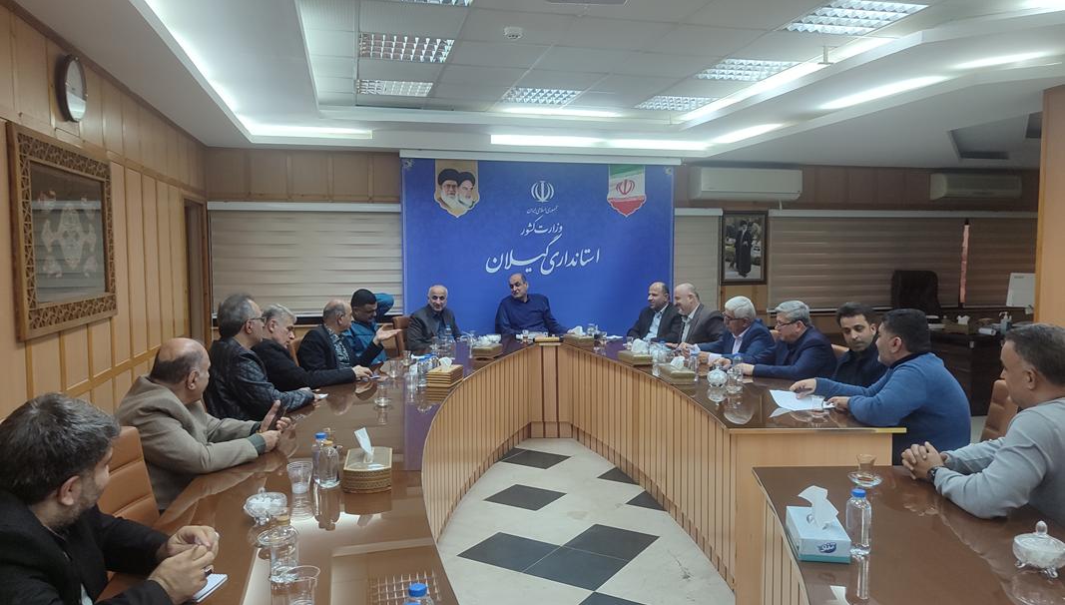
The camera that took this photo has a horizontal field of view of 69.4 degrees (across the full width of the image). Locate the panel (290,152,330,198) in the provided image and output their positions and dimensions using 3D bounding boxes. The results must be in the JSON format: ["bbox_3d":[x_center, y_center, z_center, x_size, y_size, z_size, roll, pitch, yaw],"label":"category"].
[{"bbox_3d":[-2.227,-1.283,7.695,0.384,0.446,0.025,-1,3,-13],"label":"panel"}]

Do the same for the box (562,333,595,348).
[{"bbox_3d":[0.397,0.324,6.649,0.270,0.090,0.155,1,4,9],"label":"box"}]

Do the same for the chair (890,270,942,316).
[{"bbox_3d":[4.286,0.373,8.630,0.640,1.300,0.660,0,4,-6],"label":"chair"}]

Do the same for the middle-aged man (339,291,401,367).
[{"bbox_3d":[-1.076,0.553,5.561,0.750,1.290,0.620,1,4,20],"label":"middle-aged man"}]

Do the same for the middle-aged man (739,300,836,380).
[{"bbox_3d":[1.684,0.611,5.052,0.700,1.270,0.520,-1,4,-12],"label":"middle-aged man"}]

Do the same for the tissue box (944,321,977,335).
[{"bbox_3d":[4.279,0.264,7.732,0.250,0.095,0.140,2,4,24],"label":"tissue box"}]

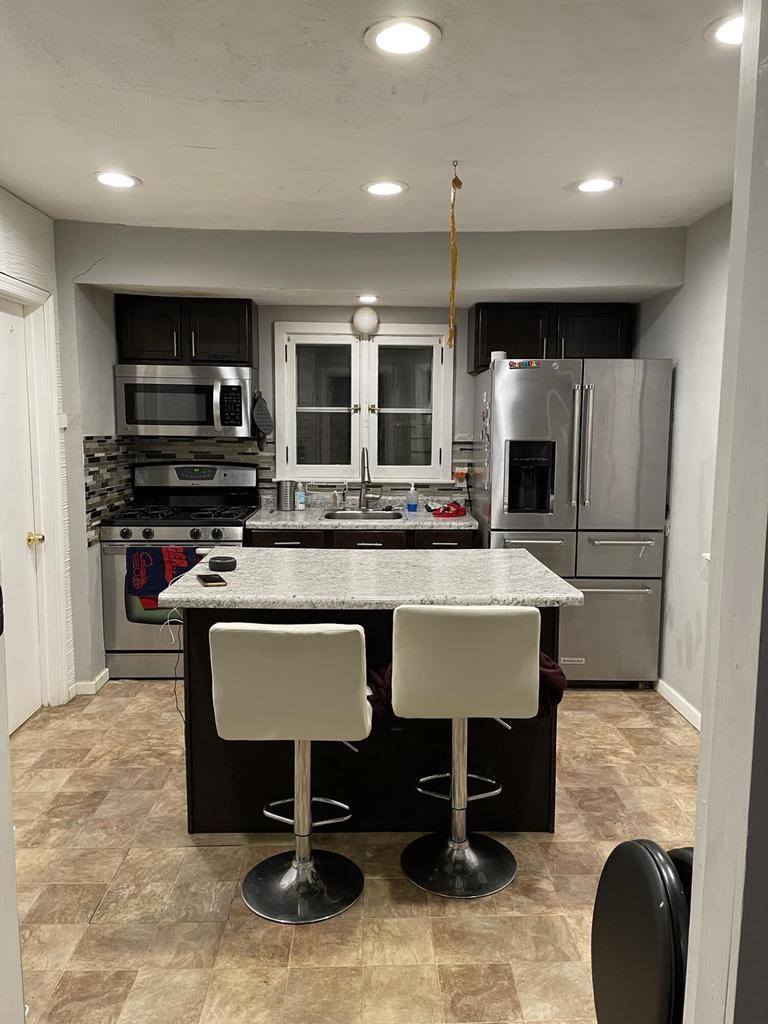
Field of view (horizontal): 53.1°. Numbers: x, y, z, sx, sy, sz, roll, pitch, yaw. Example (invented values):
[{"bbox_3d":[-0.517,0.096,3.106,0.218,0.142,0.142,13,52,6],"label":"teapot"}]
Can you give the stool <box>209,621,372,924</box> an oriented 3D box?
[{"bbox_3d":[-0.253,0.728,2.352,0.430,0.910,0.440,1,7,4],"label":"stool"}]

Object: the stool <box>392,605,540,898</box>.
[{"bbox_3d":[0.233,0.709,2.482,0.425,0.918,0.430,0,7,-2],"label":"stool"}]

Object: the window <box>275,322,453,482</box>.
[{"bbox_3d":[-0.122,-0.668,4.764,1.095,0.972,0.100,0,7,-2],"label":"window"}]

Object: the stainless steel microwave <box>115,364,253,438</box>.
[{"bbox_3d":[-1.134,-0.643,4.511,0.757,0.399,0.405,0,7,-2],"label":"stainless steel microwave"}]

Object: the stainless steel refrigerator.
[{"bbox_3d":[1.007,0.047,4.372,0.915,1.765,0.805,0,7,-2],"label":"stainless steel refrigerator"}]

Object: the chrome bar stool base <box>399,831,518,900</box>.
[{"bbox_3d":[0.250,1.123,2.546,0.386,0.080,0.386,0,7,-2],"label":"chrome bar stool base"}]

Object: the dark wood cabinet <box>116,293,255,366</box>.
[{"bbox_3d":[-1.131,-1.039,4.496,0.760,0.378,0.335,0,7,-2],"label":"dark wood cabinet"}]

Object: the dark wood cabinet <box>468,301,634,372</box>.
[{"bbox_3d":[0.984,-1.022,4.564,0.922,0.384,0.335,0,7,-2],"label":"dark wood cabinet"}]

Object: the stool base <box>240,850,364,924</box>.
[{"bbox_3d":[-0.252,1.132,2.413,0.382,0.092,0.382,1,7,4],"label":"stool base"}]

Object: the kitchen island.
[{"bbox_3d":[-0.049,0.661,2.903,1.334,0.911,0.872,0,7,-1],"label":"kitchen island"}]

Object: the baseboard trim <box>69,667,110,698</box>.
[{"bbox_3d":[-1.592,0.933,4.173,0.106,0.065,0.310,0,7,-1],"label":"baseboard trim"}]

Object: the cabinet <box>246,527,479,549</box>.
[{"bbox_3d":[-0.121,0.489,4.484,1.220,0.876,0.610,0,7,-1],"label":"cabinet"}]

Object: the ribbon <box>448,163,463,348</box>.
[{"bbox_3d":[0.257,-0.941,2.834,0.050,0.665,0.040,0,7,-1],"label":"ribbon"}]

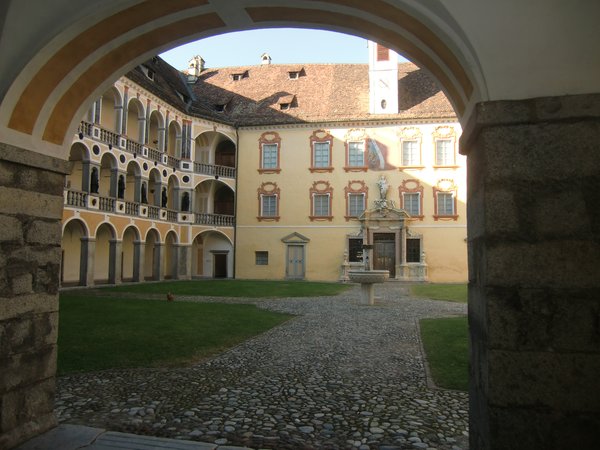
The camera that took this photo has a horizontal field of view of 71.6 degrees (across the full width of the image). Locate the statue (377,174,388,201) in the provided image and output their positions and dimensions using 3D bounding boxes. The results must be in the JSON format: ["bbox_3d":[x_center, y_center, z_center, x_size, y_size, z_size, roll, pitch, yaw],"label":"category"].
[{"bbox_3d":[7.006,-3.154,35.218,0.950,2.100,0.700,0,-5,9],"label":"statue"}]

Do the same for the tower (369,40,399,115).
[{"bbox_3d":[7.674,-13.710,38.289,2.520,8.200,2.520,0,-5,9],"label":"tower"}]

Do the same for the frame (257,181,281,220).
[{"bbox_3d":[-2.790,-2.075,37.135,2.130,3.520,0.300,0,-5,9],"label":"frame"}]

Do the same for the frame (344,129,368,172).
[{"bbox_3d":[4.589,-6.020,33.727,1.944,3.559,0.300,0,-5,7],"label":"frame"}]

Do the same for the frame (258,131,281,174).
[{"bbox_3d":[-2.630,-6.288,36.232,2.044,3.815,0.270,0,-5,8],"label":"frame"}]

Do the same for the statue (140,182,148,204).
[{"bbox_3d":[-11.304,-2.342,30.314,0.420,1.660,0.500,-1,-5,22],"label":"statue"}]

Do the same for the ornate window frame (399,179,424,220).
[{"bbox_3d":[8.836,-1.942,32.835,1.930,3.279,0.300,0,-5,7],"label":"ornate window frame"}]

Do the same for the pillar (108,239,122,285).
[{"bbox_3d":[-11.575,2.349,26.141,0.550,2.798,0.500,-1,-5,20],"label":"pillar"}]

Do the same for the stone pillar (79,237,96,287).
[{"bbox_3d":[-12.309,2.175,24.179,0.580,2.900,0.700,-1,-5,16],"label":"stone pillar"}]

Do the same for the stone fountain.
[{"bbox_3d":[2.635,1.916,16.150,1.582,2.289,1.582,0,-5,7],"label":"stone fountain"}]

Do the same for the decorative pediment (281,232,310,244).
[{"bbox_3d":[-0.335,1.049,33.572,2.355,0.888,0.400,0,-5,7],"label":"decorative pediment"}]

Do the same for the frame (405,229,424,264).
[{"bbox_3d":[9.277,1.746,33.780,1.540,2.678,0.300,0,-5,8],"label":"frame"}]

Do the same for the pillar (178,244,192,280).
[{"bbox_3d":[-9.295,3.013,33.451,1.150,2.870,0.600,5,-6,-41],"label":"pillar"}]

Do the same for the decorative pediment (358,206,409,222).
[{"bbox_3d":[6.684,-0.804,32.617,3.967,1.064,0.800,0,-5,7],"label":"decorative pediment"}]

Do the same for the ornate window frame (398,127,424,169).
[{"bbox_3d":[9.286,-6.420,34.615,2.090,3.535,0.270,0,-5,8],"label":"ornate window frame"}]

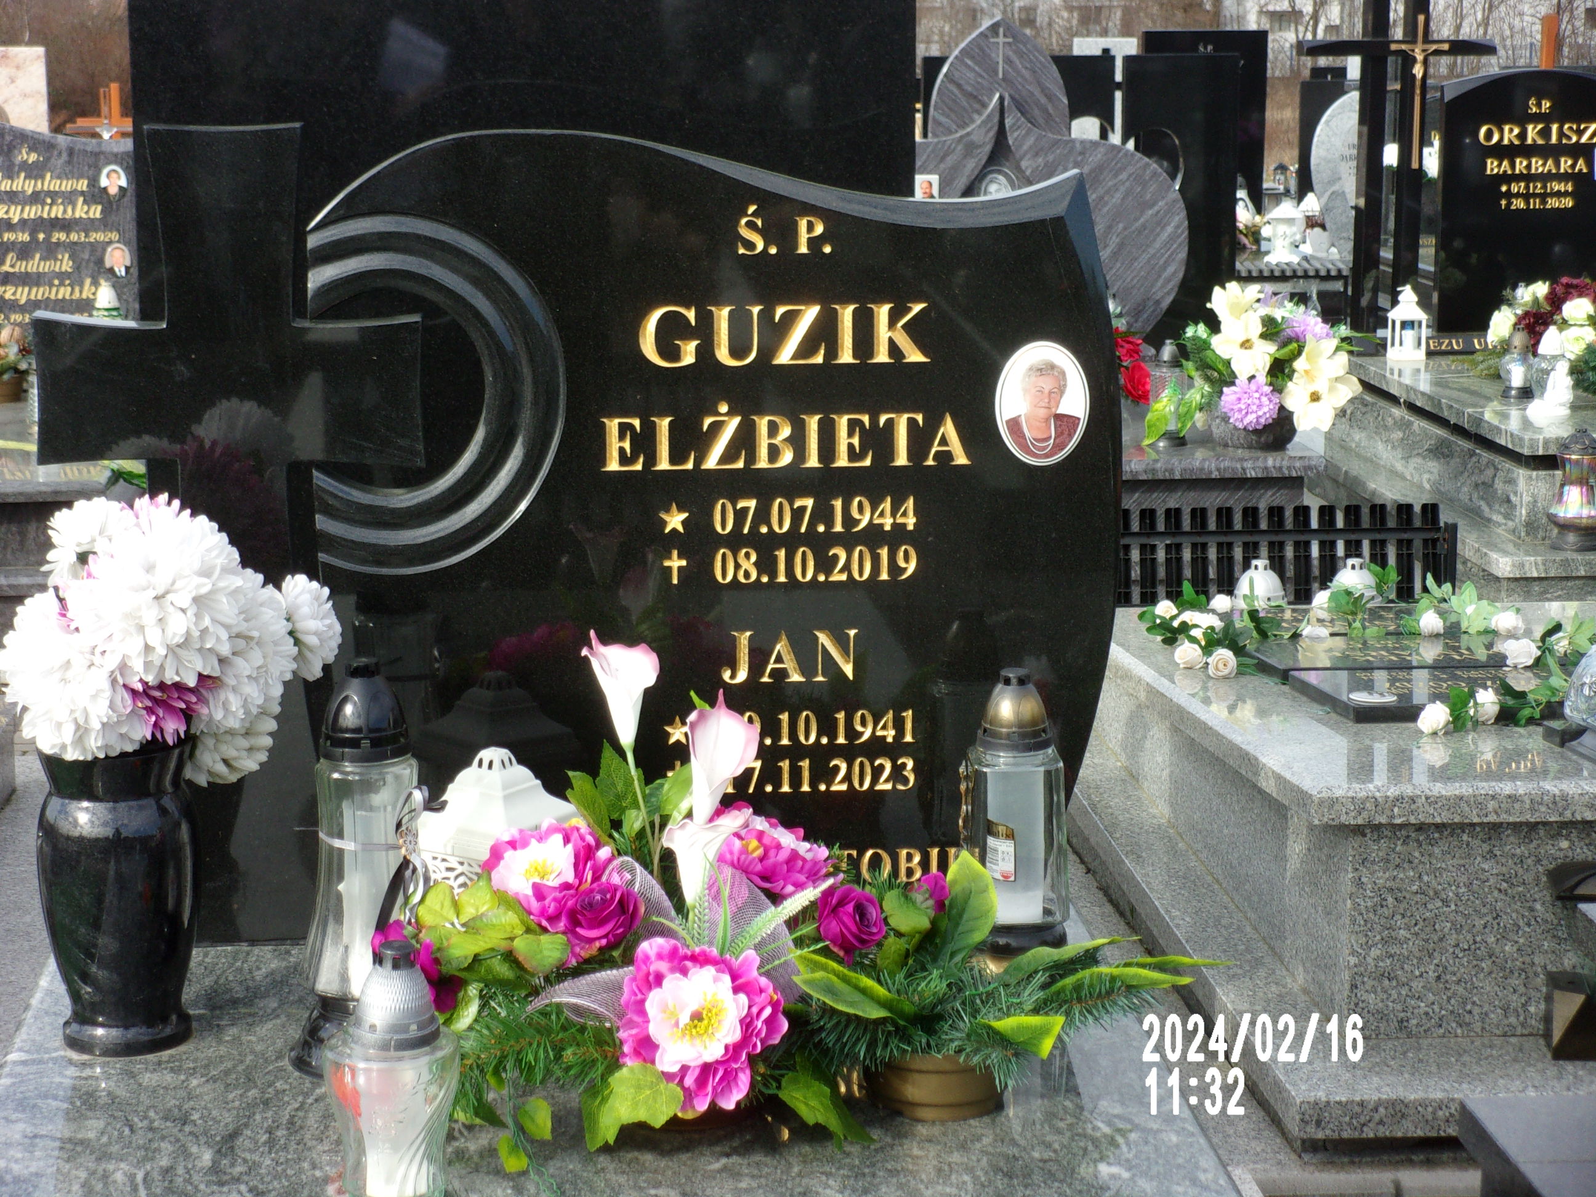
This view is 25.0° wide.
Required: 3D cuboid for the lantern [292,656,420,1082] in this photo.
[{"bbox_3d":[-0.378,0.224,3.057,0.100,0.349,0.100,-1,10,-4],"label":"lantern"}]

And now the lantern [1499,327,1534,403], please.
[{"bbox_3d":[1.818,-0.597,9.088,0.087,0.177,0.087,-1,10,-4],"label":"lantern"}]

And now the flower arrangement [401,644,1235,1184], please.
[{"bbox_3d":[-0.005,0.228,2.967,0.650,0.391,0.360,-1,10,-4],"label":"flower arrangement"}]

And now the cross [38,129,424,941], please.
[{"bbox_3d":[-0.521,-0.057,3.333,0.353,0.758,0.080,-1,10,-5],"label":"cross"}]

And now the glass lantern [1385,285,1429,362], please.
[{"bbox_3d":[1.692,-0.768,9.983,0.088,0.204,0.088,-1,10,-4],"label":"glass lantern"}]

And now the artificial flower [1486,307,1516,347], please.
[{"bbox_3d":[1.851,-0.714,9.463,0.075,0.105,0.075,2,10,10],"label":"artificial flower"}]

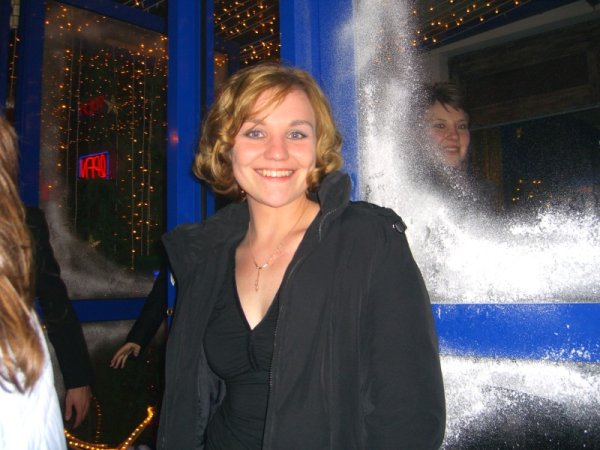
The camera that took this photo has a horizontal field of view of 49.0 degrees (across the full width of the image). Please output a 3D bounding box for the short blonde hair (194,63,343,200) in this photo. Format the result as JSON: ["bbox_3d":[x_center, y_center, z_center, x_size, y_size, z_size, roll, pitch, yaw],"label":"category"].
[{"bbox_3d":[-0.053,-0.160,1.135,0.240,0.232,0.230,1,2,-7],"label":"short blonde hair"}]

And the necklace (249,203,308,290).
[{"bbox_3d":[-0.041,0.034,1.115,0.120,0.150,0.120,-1,-4,18],"label":"necklace"}]

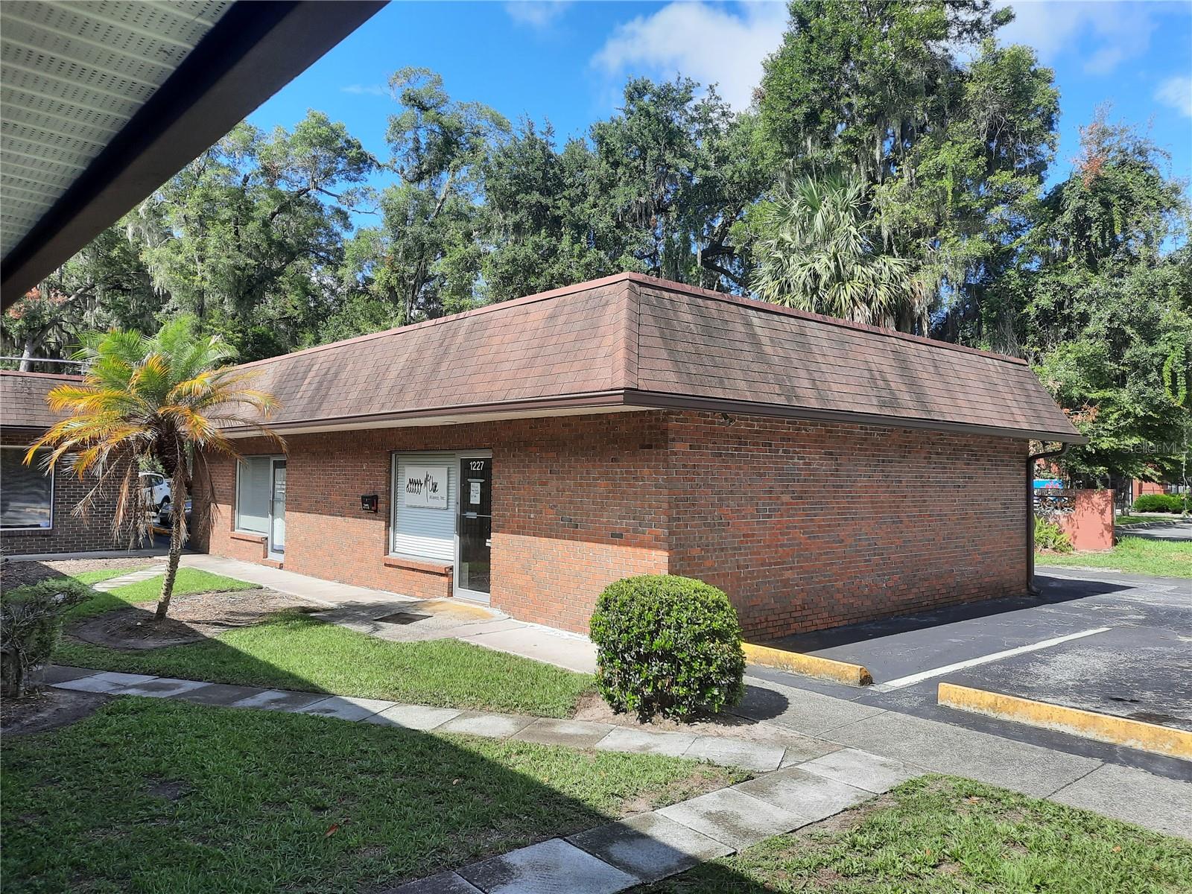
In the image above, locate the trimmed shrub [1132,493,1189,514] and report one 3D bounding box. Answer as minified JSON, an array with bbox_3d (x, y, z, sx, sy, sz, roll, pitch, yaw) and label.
[{"bbox_3d":[32.859,3.293,50.000,3.100,1.220,1.800,1,-2,0],"label":"trimmed shrub"}]

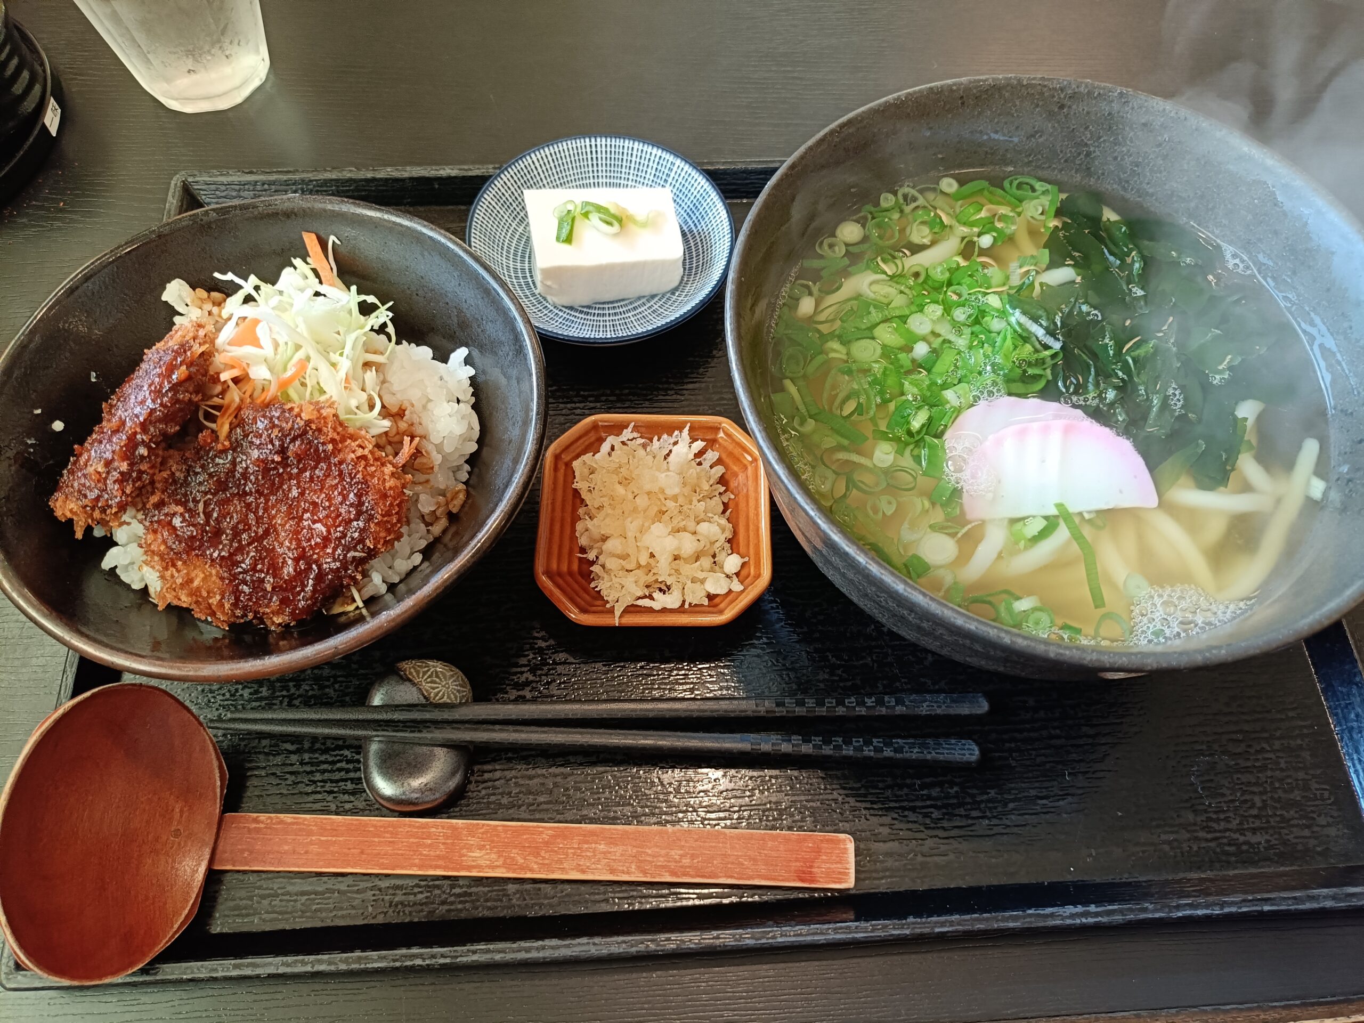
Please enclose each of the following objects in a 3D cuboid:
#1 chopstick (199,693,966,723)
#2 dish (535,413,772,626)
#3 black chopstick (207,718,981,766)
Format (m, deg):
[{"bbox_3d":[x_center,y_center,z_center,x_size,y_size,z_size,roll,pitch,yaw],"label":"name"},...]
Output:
[{"bbox_3d":[-0.019,0.060,0.298,0.231,0.007,0.007,1,65,-6],"label":"chopstick"},{"bbox_3d":[-0.009,0.007,0.322,0.072,0.024,0.073,1,65,-2],"label":"dish"},{"bbox_3d":[-0.022,0.068,0.294,0.231,0.007,0.007,3,65,-5],"label":"black chopstick"}]

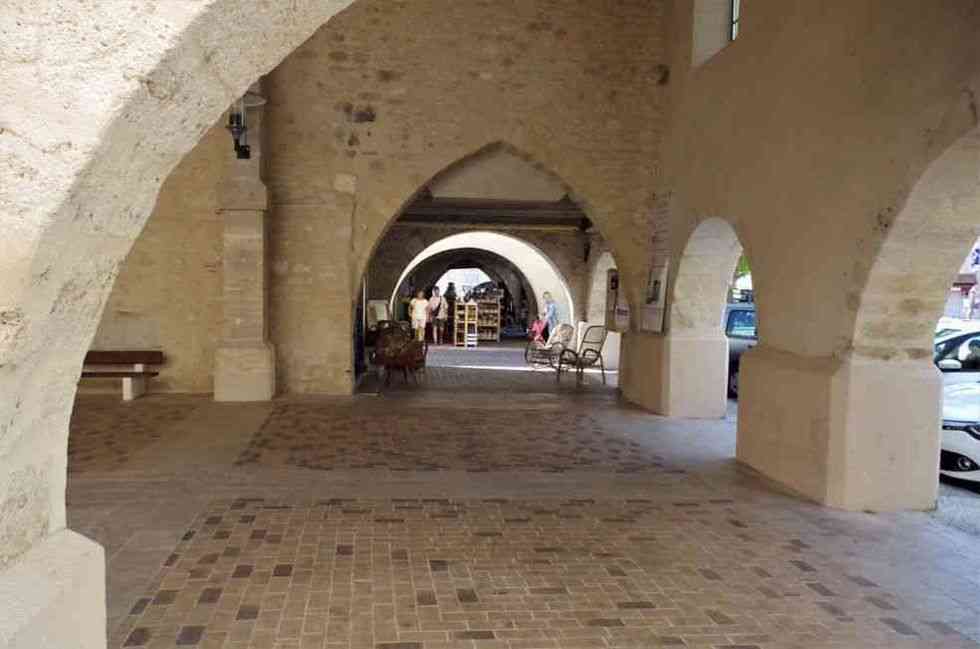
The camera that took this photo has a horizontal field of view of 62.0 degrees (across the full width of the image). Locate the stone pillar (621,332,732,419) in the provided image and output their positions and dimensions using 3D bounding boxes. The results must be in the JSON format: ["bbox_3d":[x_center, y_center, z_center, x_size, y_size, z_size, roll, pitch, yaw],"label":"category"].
[{"bbox_3d":[2.841,0.669,12.633,0.850,1.130,2.060,0,3,-7],"label":"stone pillar"}]

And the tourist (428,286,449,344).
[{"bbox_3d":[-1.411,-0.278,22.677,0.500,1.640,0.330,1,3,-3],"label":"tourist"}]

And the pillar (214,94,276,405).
[{"bbox_3d":[-3.611,-1.240,12.086,0.830,4.700,0.640,0,3,-7],"label":"pillar"}]

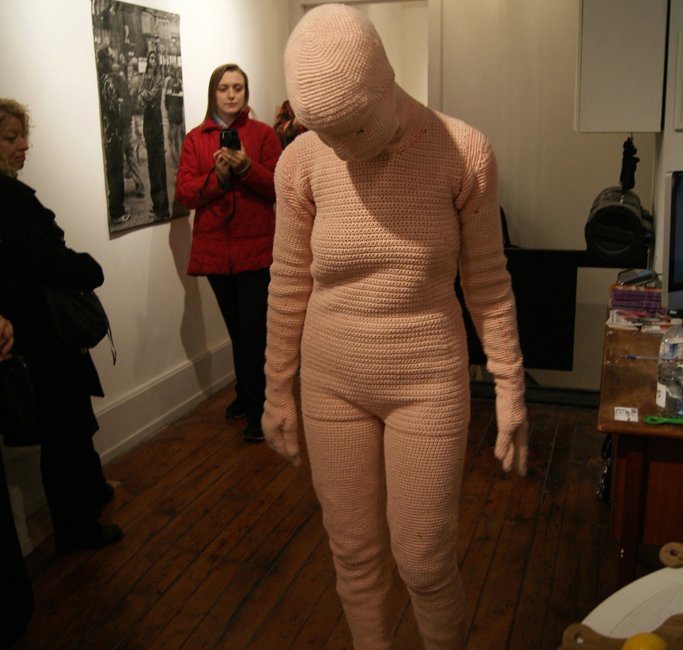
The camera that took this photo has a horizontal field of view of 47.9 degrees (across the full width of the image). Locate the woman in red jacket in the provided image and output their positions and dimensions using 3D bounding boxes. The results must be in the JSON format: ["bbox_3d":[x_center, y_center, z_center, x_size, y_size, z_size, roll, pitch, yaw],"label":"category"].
[{"bbox_3d":[-0.511,-0.320,3.614,0.490,1.690,0.420,-3,13,-5],"label":"woman in red jacket"}]

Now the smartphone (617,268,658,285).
[{"bbox_3d":[0.955,-0.154,2.470,0.117,0.018,0.060,-16,31,3],"label":"smartphone"}]

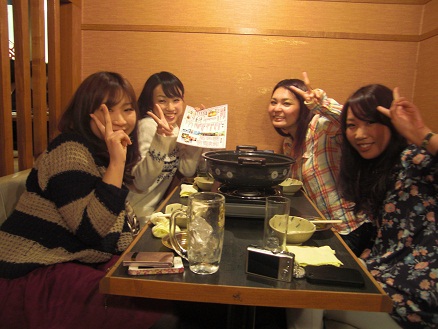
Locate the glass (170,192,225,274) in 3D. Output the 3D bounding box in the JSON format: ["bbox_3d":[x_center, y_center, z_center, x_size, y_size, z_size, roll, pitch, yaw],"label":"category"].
[{"bbox_3d":[-0.050,0.153,0.799,0.122,0.165,0.081,3,9,2],"label":"glass"}]

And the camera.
[{"bbox_3d":[0.112,0.218,0.777,0.099,0.057,0.023,6,9,20],"label":"camera"}]

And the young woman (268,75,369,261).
[{"bbox_3d":[0.410,0.234,1.452,0.750,1.220,0.620,-4,11,-35],"label":"young woman"}]

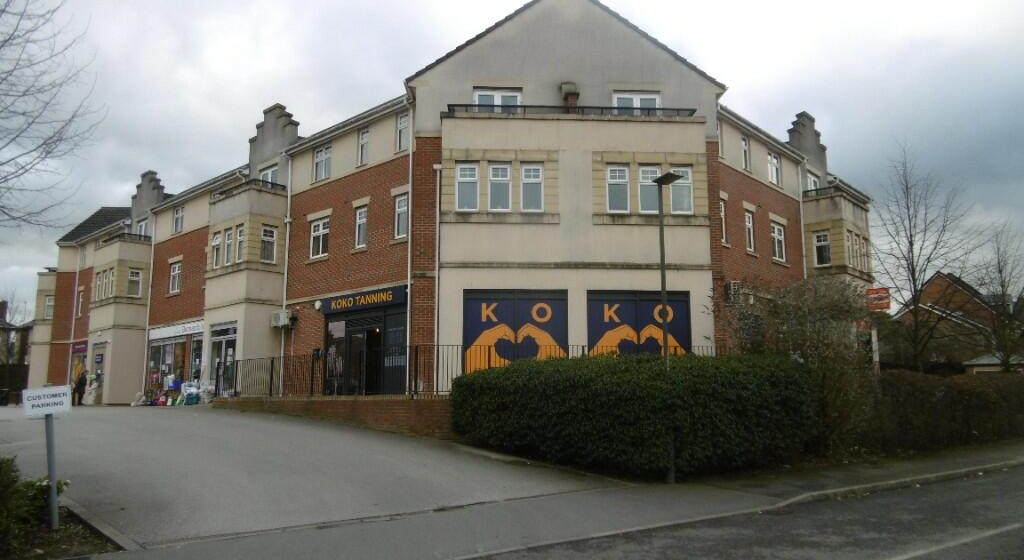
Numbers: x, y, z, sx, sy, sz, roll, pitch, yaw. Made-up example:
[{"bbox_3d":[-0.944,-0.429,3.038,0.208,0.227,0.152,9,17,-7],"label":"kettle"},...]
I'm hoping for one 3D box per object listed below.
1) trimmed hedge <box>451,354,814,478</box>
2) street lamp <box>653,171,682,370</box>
[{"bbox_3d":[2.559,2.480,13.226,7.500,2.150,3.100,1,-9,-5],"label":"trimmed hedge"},{"bbox_3d":[2.725,0.761,11.706,0.320,5.100,0.620,5,-10,-32],"label":"street lamp"}]

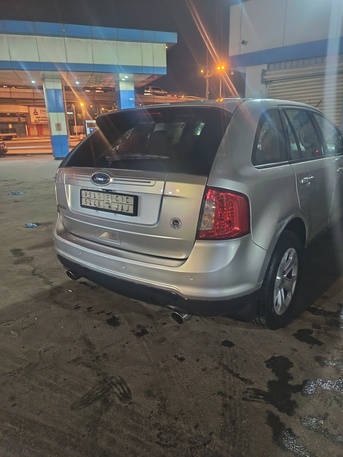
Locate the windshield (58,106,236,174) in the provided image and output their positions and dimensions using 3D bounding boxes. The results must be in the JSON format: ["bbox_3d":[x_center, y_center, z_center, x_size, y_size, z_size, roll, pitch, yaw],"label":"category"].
[{"bbox_3d":[-0.282,-0.571,2.135,1.360,0.480,0.140,10,-21,37],"label":"windshield"}]

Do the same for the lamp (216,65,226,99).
[{"bbox_3d":[6.636,-15.852,42.892,1.500,11.316,0.500,-1,15,0],"label":"lamp"}]

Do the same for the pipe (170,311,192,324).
[{"bbox_3d":[0.079,0.528,1.957,0.080,0.080,0.140,10,19,37],"label":"pipe"}]

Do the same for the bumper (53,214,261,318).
[{"bbox_3d":[-0.319,0.196,2.271,1.880,0.600,0.530,10,19,37],"label":"bumper"}]

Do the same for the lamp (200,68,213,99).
[{"bbox_3d":[4.913,-16.401,45.055,1.800,11.340,0.500,-1,15,0],"label":"lamp"}]

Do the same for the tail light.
[{"bbox_3d":[0.289,-0.076,1.670,0.235,0.285,0.225,10,19,37],"label":"tail light"}]

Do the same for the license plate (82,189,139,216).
[{"bbox_3d":[-0.413,-0.174,2.061,0.545,0.128,0.025,10,13,37],"label":"license plate"}]

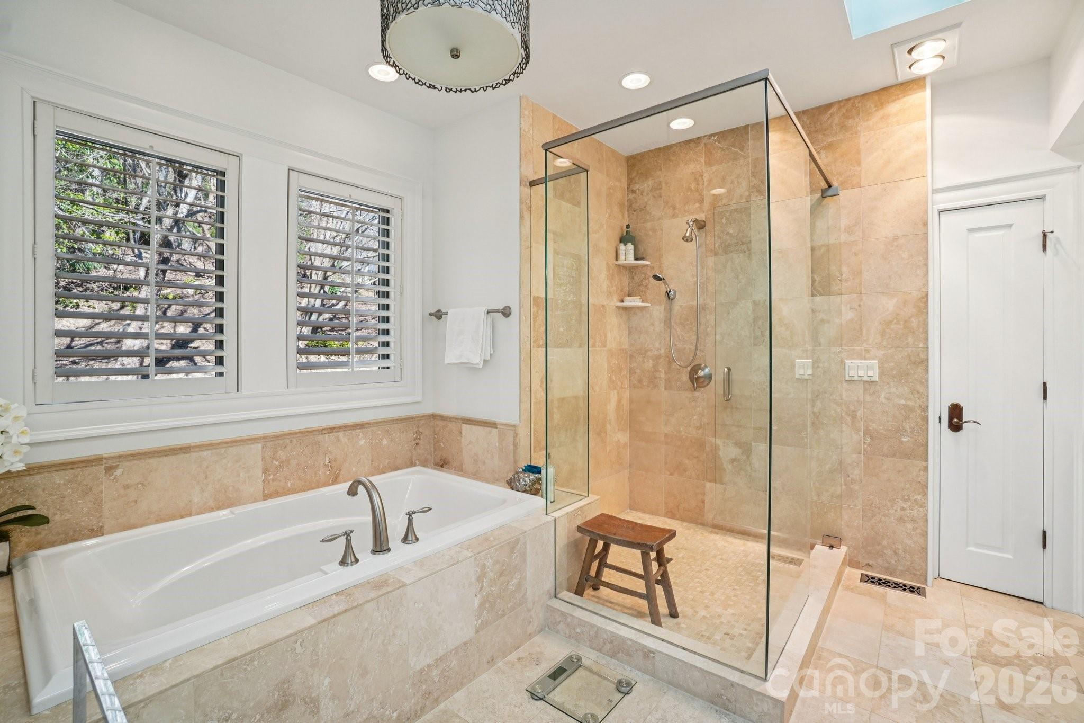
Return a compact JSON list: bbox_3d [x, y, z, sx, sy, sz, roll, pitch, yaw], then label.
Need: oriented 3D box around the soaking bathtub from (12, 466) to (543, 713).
[{"bbox_3d":[-0.925,0.919,1.900,1.056,0.500,1.653,0,0,40],"label":"soaking bathtub"}]

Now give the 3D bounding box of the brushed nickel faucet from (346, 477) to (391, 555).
[{"bbox_3d":[-0.651,0.562,1.684,0.253,0.245,0.065,0,0,40],"label":"brushed nickel faucet"}]

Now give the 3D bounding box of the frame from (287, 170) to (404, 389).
[{"bbox_3d":[-1.108,-0.442,2.628,0.055,1.152,0.667,0,0,40],"label":"frame"}]

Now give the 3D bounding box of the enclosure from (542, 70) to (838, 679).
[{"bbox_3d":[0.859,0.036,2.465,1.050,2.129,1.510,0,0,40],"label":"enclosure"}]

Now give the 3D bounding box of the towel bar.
[{"bbox_3d":[-0.474,-0.301,2.816,0.670,0.070,0.080,0,0,40],"label":"towel bar"}]

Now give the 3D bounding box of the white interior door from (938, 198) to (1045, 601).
[{"bbox_3d":[2.362,0.188,2.390,0.393,2.025,0.037,0,0,40],"label":"white interior door"}]

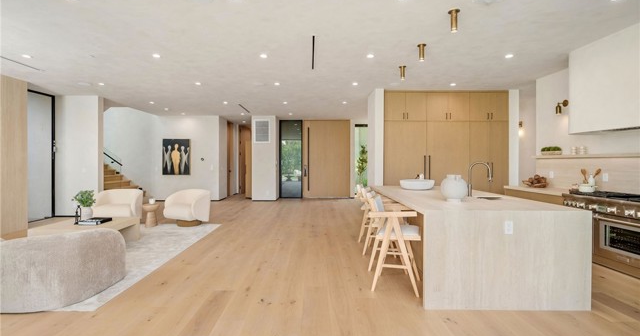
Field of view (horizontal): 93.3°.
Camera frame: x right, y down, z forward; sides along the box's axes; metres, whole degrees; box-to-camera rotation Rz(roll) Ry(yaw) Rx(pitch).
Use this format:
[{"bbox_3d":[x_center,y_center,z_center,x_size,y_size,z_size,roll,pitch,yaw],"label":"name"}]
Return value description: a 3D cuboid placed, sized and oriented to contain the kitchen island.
[{"bbox_3d":[1.702,0.831,4.205,1.545,0.918,2.870,0,1,-1],"label":"kitchen island"}]

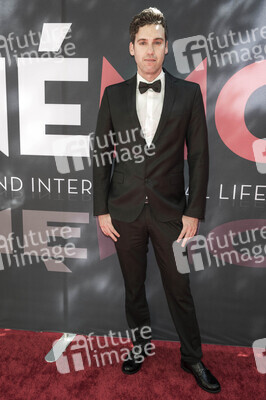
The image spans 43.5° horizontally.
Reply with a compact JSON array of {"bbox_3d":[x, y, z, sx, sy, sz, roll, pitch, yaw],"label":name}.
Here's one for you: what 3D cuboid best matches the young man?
[{"bbox_3d":[0.124,-0.002,1.687,0.630,1.800,0.390,2,9,7],"label":"young man"}]

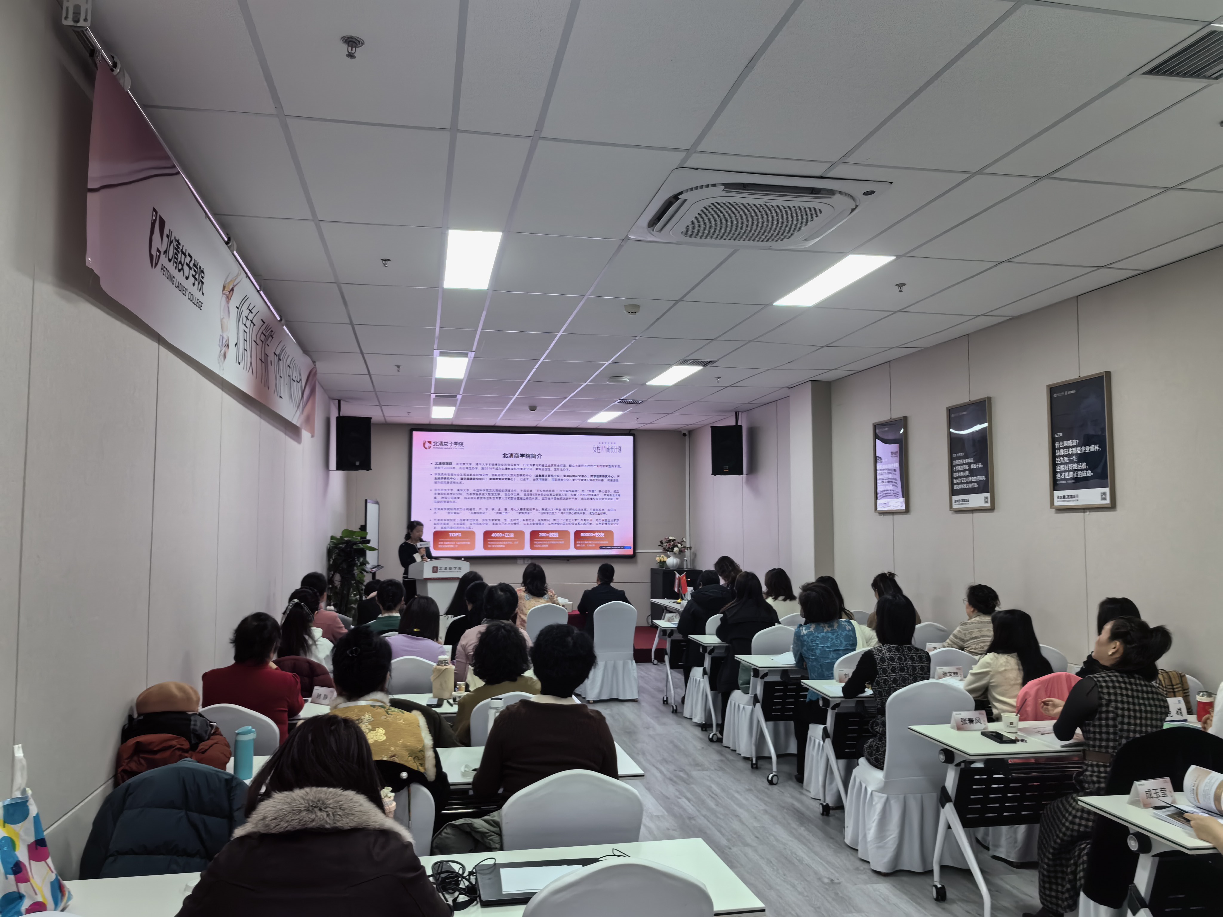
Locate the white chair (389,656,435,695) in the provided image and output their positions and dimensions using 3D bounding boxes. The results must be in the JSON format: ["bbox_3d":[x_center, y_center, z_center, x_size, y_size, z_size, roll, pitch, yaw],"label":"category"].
[{"bbox_3d":[-1.194,1.582,5.590,0.470,0.900,0.530,1,-4,-11],"label":"white chair"}]

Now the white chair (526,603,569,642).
[{"bbox_3d":[-0.611,1.813,8.926,0.440,0.920,0.540,1,-4,-11],"label":"white chair"}]

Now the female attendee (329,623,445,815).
[{"bbox_3d":[-0.771,1.200,3.095,0.520,1.300,0.700,1,-4,-9],"label":"female attendee"}]

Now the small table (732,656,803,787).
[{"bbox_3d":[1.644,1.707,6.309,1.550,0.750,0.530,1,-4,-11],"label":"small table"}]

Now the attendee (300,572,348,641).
[{"bbox_3d":[-1.818,1.375,6.105,0.450,1.310,0.740,1,-4,-5],"label":"attendee"}]

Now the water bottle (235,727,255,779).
[{"bbox_3d":[-1.295,1.036,3.370,0.070,0.180,0.074,1,-4,-11],"label":"water bottle"}]

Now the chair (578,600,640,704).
[{"bbox_3d":[-0.017,1.806,9.058,0.480,0.925,0.550,1,-4,-11],"label":"chair"}]

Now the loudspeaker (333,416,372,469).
[{"bbox_3d":[-2.924,-0.173,10.794,0.360,0.590,0.340,3,-5,-31],"label":"loudspeaker"}]

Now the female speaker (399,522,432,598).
[{"bbox_3d":[-2.481,1.549,11.967,0.460,1.570,0.380,4,-6,-44],"label":"female speaker"}]

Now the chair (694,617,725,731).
[{"bbox_3d":[0.896,1.747,8.126,0.440,0.900,0.520,2,-4,-18],"label":"chair"}]

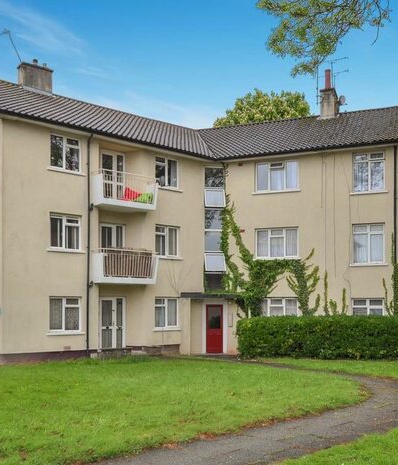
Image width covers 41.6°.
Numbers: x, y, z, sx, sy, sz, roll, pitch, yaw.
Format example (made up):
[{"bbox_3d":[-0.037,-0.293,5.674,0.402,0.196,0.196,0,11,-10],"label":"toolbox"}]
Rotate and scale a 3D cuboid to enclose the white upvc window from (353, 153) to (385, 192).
[{"bbox_3d":[6.400,-2.235,19.702,1.144,1.503,0.120,-1,-3,21],"label":"white upvc window"}]

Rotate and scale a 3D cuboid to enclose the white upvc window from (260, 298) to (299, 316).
[{"bbox_3d":[3.128,3.234,20.901,1.739,1.263,0.150,-1,-4,20],"label":"white upvc window"}]

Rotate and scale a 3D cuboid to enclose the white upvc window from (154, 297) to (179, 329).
[{"bbox_3d":[-1.244,3.109,20.091,1.079,1.199,0.150,3,-5,-39],"label":"white upvc window"}]

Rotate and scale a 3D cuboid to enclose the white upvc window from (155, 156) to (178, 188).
[{"bbox_3d":[-1.229,-2.281,20.103,1.080,1.150,0.150,3,-5,-39],"label":"white upvc window"}]

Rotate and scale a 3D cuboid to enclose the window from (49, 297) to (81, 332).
[{"bbox_3d":[-4.531,2.798,17.840,1.146,1.242,0.120,2,-4,-37],"label":"window"}]

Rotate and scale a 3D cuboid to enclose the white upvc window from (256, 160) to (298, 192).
[{"bbox_3d":[3.093,-2.216,20.940,1.717,1.238,0.120,-1,-3,21],"label":"white upvc window"}]

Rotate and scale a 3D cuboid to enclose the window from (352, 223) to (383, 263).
[{"bbox_3d":[6.375,0.438,19.719,1.133,1.530,0.150,-1,-4,20],"label":"window"}]

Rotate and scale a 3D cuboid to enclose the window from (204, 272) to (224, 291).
[{"bbox_3d":[0.627,2.009,21.500,0.800,0.720,0.100,1,-3,-10],"label":"window"}]

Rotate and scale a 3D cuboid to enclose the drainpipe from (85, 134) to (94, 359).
[{"bbox_3d":[-3.806,0.413,18.040,0.140,7.568,0.130,4,-6,-38],"label":"drainpipe"}]

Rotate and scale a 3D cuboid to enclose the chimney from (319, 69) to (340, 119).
[{"bbox_3d":[6.072,-6.464,24.529,0.649,2.220,1.150,-2,-5,21],"label":"chimney"}]

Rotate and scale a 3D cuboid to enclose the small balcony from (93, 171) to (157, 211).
[{"bbox_3d":[-2.559,-1.405,18.512,2.192,1.143,0.780,3,-5,-39],"label":"small balcony"}]

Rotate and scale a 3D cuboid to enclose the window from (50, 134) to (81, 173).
[{"bbox_3d":[-4.479,-2.632,17.636,1.142,1.328,0.140,4,-6,-38],"label":"window"}]

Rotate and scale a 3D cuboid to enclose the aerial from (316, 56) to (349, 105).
[{"bbox_3d":[6.212,-7.072,24.400,1.400,2.000,0.800,-1,-3,26],"label":"aerial"}]

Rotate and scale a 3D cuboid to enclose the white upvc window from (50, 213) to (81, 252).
[{"bbox_3d":[-4.447,0.008,17.497,1.102,1.185,0.150,3,-5,-39],"label":"white upvc window"}]

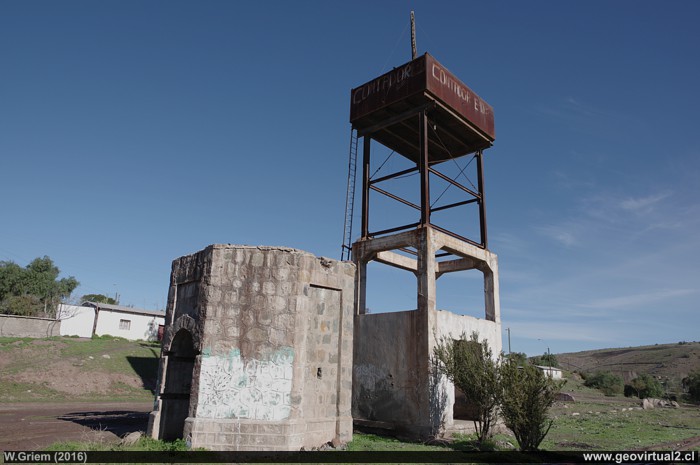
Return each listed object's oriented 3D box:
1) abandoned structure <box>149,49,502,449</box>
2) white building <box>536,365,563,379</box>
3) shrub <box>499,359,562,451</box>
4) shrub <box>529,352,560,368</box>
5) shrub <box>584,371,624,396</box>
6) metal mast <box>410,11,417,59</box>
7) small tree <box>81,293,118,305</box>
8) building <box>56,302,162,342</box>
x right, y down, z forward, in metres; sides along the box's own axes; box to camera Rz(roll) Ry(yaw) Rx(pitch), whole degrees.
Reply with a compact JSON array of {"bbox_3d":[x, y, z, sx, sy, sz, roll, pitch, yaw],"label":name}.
[{"bbox_3d":[-0.094,0.105,15.129,5.720,11.700,10.200,-13,-21,41],"label":"abandoned structure"},{"bbox_3d":[52.239,36.274,121.439,5.600,3.630,4.800,1,-16,0],"label":"white building"},{"bbox_3d":[4.262,4.042,11.006,1.420,2.063,1.400,-4,-17,20],"label":"shrub"},{"bbox_3d":[56.677,38.444,135.821,7.500,6.743,7.000,-5,-17,21],"label":"shrub"},{"bbox_3d":[20.874,12.378,38.229,3.200,2.039,3.000,-7,-18,27],"label":"shrub"},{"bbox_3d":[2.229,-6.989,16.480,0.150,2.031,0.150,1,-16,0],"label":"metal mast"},{"bbox_3d":[-32.549,10.564,60.562,4.800,5.476,4.800,10,-18,-27],"label":"small tree"},{"bbox_3d":[-24.974,9.610,48.617,3.800,3.200,12.962,-6,-18,25],"label":"building"}]

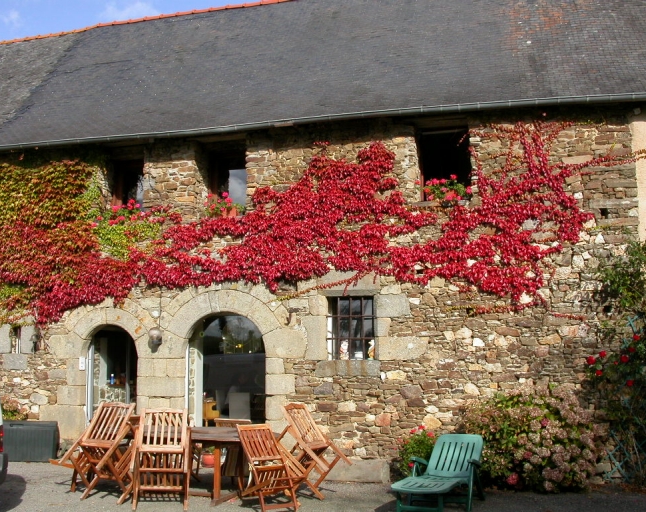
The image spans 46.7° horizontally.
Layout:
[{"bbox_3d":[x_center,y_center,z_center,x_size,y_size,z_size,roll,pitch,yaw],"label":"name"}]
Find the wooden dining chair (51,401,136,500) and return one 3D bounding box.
[{"bbox_3d":[-2.600,2.266,8.755,0.580,1.070,0.680,-6,-10,38],"label":"wooden dining chair"}]

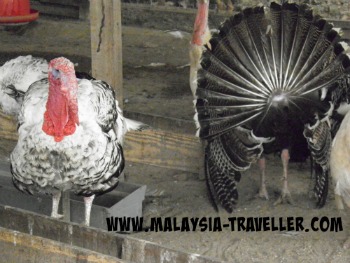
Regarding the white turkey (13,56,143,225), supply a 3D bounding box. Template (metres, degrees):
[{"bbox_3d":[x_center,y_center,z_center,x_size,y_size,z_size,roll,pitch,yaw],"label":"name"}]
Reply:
[{"bbox_3d":[-0.318,0.006,4.899,0.390,0.616,0.590,3,15,16],"label":"white turkey"}]

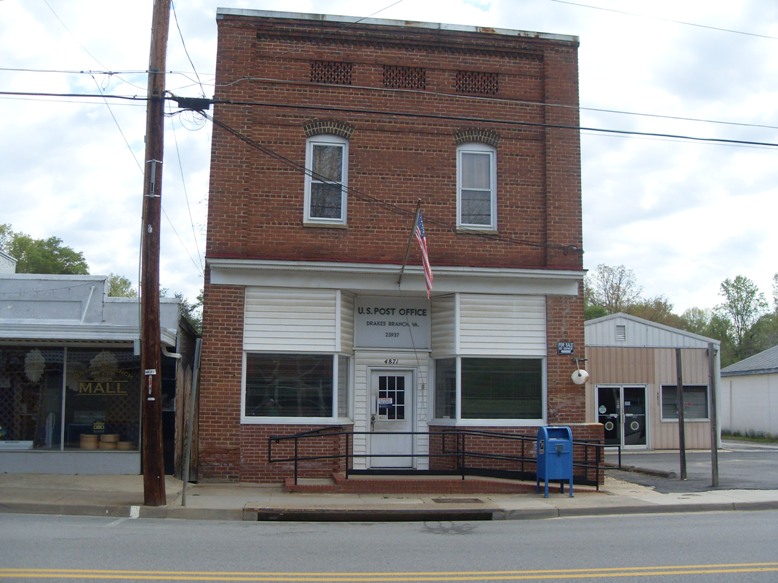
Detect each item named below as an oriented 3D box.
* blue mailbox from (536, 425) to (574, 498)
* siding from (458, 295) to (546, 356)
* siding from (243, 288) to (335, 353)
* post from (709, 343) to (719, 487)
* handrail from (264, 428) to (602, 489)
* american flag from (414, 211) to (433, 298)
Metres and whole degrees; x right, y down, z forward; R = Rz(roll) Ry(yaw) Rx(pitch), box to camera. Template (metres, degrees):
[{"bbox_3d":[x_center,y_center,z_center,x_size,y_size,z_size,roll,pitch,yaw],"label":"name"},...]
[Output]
[{"bbox_3d":[3.041,3.112,15.265,0.507,1.250,0.581,1,-8,-4],"label":"blue mailbox"},{"bbox_3d":[2.331,0.696,17.084,1.883,1.257,0.100,2,-8,-8],"label":"siding"},{"bbox_3d":[-1.910,0.560,16.473,1.880,1.260,0.100,2,-8,-8],"label":"siding"},{"bbox_3d":[6.517,2.475,16.701,0.115,2.860,0.115,2,-8,-8],"label":"post"},{"bbox_3d":[0.989,3.194,15.773,6.503,1.046,1.150,2,-8,-8],"label":"handrail"},{"bbox_3d":[0.657,-0.701,15.621,0.330,1.643,0.450,2,-8,-8],"label":"american flag"}]

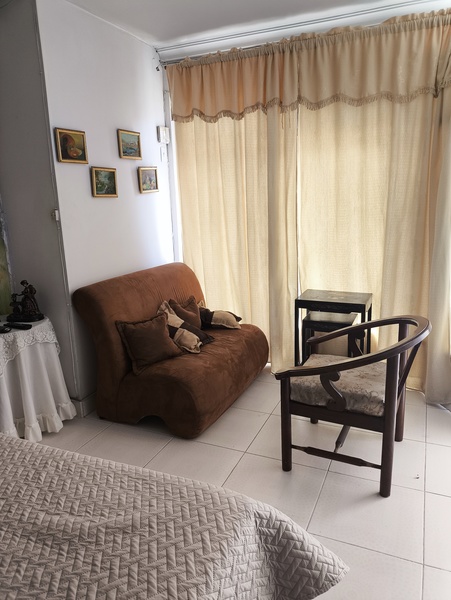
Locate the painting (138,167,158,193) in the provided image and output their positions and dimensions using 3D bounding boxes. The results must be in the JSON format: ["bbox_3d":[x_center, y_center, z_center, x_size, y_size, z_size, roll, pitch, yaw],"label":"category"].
[{"bbox_3d":[-0.592,-0.927,3.359,0.025,0.188,0.226,4,15,24],"label":"painting"}]

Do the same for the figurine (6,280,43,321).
[{"bbox_3d":[-1.244,0.001,2.704,0.205,0.241,0.114,0,13,7],"label":"figurine"}]

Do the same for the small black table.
[{"bbox_3d":[0.771,0.313,3.095,0.469,0.692,0.355,4,15,24],"label":"small black table"}]

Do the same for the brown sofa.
[{"bbox_3d":[-0.307,0.253,3.112,0.883,0.878,1.119,4,15,24],"label":"brown sofa"}]

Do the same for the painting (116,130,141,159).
[{"bbox_3d":[-0.686,-1.111,3.124,0.025,0.187,0.244,4,15,24],"label":"painting"}]

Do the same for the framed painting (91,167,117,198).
[{"bbox_3d":[-0.808,-0.783,2.903,0.025,0.189,0.238,4,15,24],"label":"framed painting"}]

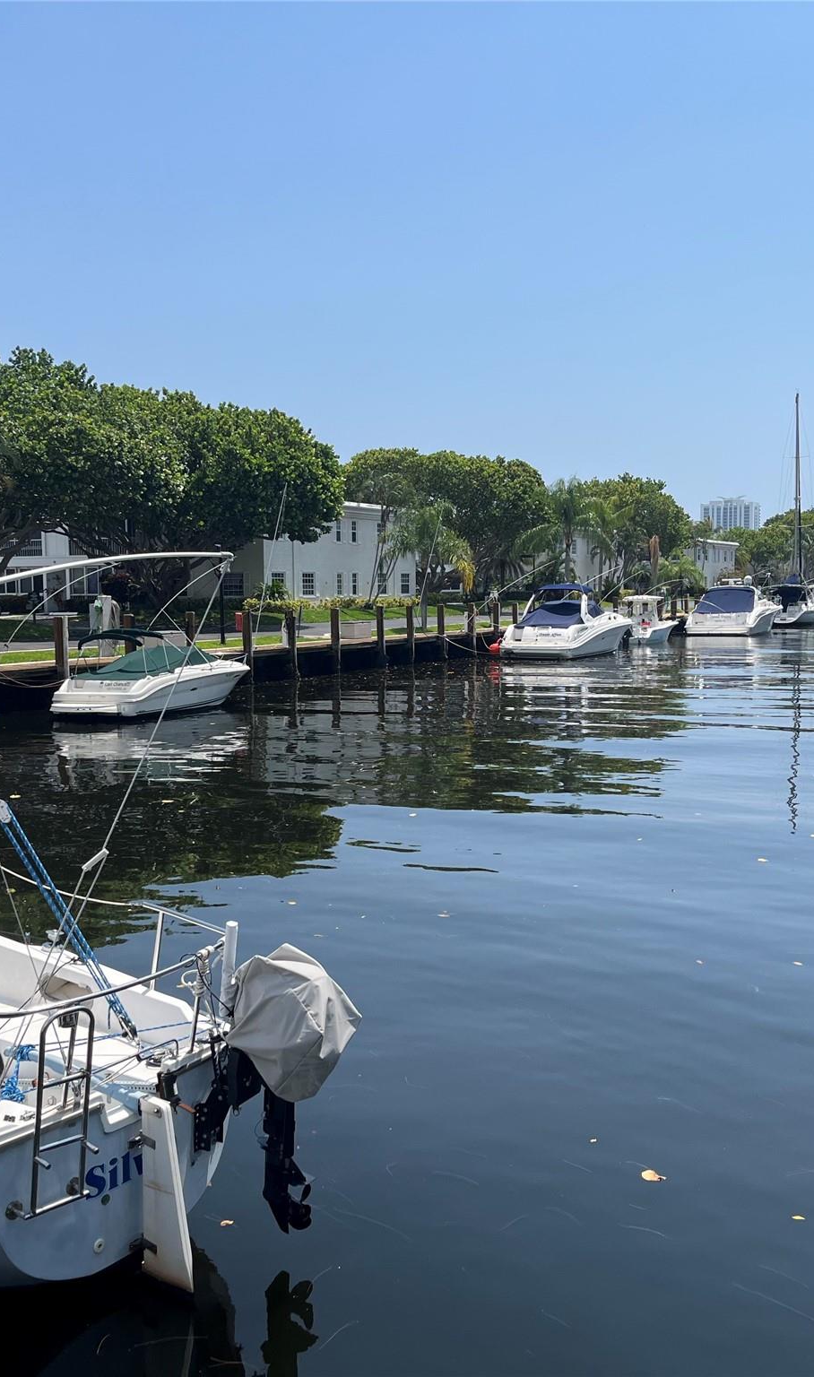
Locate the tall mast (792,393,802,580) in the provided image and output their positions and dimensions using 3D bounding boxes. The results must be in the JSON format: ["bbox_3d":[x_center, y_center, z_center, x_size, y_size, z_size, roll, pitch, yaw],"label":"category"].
[{"bbox_3d":[28.628,-14.630,100.673,0.220,14.100,0.220,1,5,16],"label":"tall mast"}]

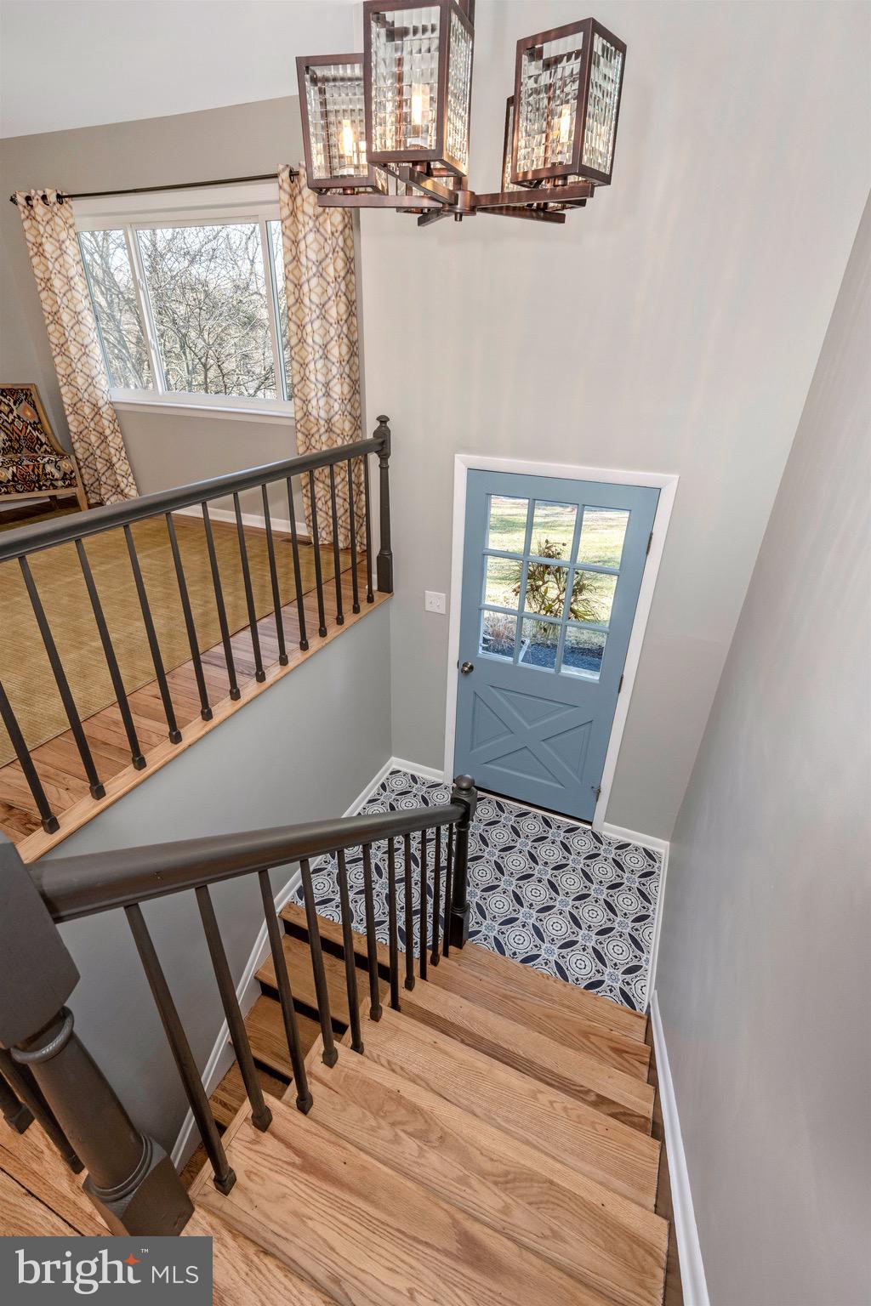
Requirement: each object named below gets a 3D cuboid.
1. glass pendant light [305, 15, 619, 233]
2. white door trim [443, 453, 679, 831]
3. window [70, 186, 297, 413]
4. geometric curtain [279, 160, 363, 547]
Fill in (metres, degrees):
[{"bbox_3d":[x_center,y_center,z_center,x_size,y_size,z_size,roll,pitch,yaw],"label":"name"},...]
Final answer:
[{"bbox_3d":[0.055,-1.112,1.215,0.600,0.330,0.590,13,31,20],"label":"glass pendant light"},{"bbox_3d":[0.570,0.037,3.226,1.045,2.109,0.080,13,31,20],"label":"white door trim"},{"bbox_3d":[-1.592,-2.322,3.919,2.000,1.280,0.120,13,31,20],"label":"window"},{"bbox_3d":[-0.686,-1.700,3.630,0.480,2.125,0.120,13,31,20],"label":"geometric curtain"}]

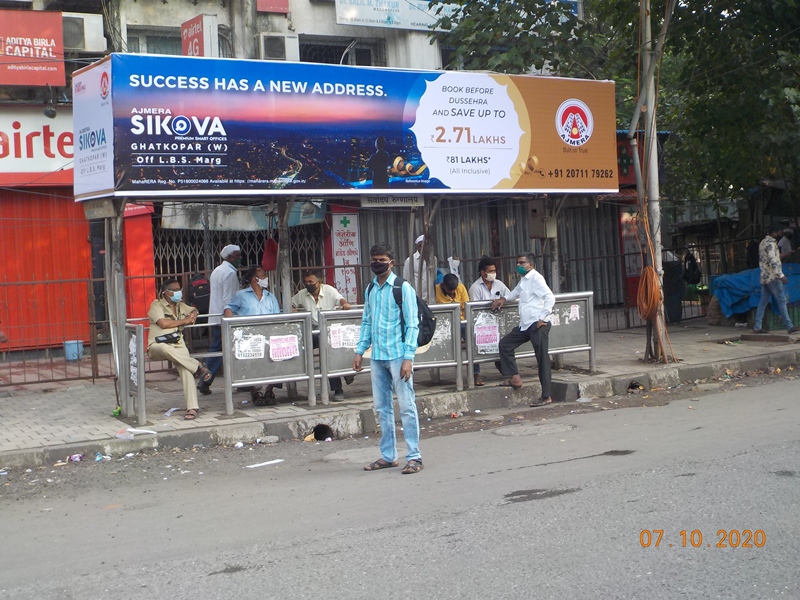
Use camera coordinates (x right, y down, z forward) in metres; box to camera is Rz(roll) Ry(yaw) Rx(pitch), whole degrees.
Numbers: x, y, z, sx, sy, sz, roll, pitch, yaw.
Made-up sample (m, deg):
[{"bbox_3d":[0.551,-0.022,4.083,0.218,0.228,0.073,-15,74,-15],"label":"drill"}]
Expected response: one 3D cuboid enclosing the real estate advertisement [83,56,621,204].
[{"bbox_3d":[-0.390,-1.800,12.021,6.000,1.300,1.420,-4,3,-30],"label":"real estate advertisement"}]

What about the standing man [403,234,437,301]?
[{"bbox_3d":[0.240,0.050,13.500,0.480,1.740,0.340,-3,2,-6],"label":"standing man"}]

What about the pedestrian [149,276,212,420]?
[{"bbox_3d":[-2.160,0.454,10.800,0.540,1.340,0.800,-4,2,-37],"label":"pedestrian"}]

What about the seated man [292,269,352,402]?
[{"bbox_3d":[-0.860,0.343,11.650,0.600,1.380,0.620,-4,2,-23],"label":"seated man"}]

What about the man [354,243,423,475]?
[{"bbox_3d":[-0.090,0.444,8.280,0.510,1.710,0.370,-2,2,18],"label":"man"}]

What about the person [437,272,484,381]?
[{"bbox_3d":[0.630,0.325,12.400,0.500,1.220,0.680,-3,2,-17],"label":"person"}]

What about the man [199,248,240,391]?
[{"bbox_3d":[-2.050,0.213,12.600,0.580,1.700,0.460,-3,2,-15],"label":"man"}]

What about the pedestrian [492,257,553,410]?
[{"bbox_3d":[1.300,0.307,11.600,0.640,1.640,0.490,-4,2,-20],"label":"pedestrian"}]

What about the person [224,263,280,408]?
[{"bbox_3d":[-1.530,0.363,11.600,0.590,1.410,0.640,-3,2,-19],"label":"person"}]

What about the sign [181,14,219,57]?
[{"bbox_3d":[-3.179,-4.021,17.441,0.250,0.920,0.850,-4,2,-32],"label":"sign"}]

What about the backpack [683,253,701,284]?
[{"bbox_3d":[5.197,-0.560,19.300,0.360,0.560,0.220,-4,2,-27],"label":"backpack"}]

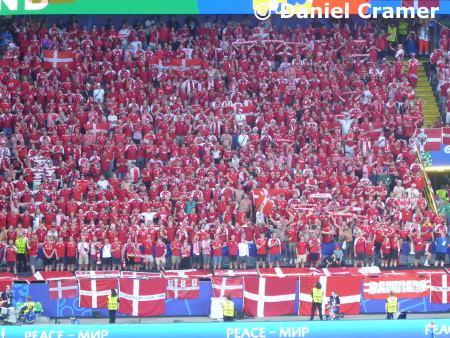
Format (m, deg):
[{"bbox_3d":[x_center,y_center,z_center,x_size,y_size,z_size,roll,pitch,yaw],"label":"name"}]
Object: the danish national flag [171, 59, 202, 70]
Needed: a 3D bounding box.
[{"bbox_3d":[-1.801,-4.875,201.167,1.430,0.850,0.080,0,8,-10],"label":"danish national flag"}]

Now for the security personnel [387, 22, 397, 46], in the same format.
[{"bbox_3d":[8.180,-6.271,205.513,0.550,1.800,0.350,0,8,-10],"label":"security personnel"}]

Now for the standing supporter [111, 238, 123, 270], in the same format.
[{"bbox_3d":[-4.899,3.957,189.094,0.550,1.800,0.350,0,8,-10],"label":"standing supporter"}]

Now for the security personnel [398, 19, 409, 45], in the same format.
[{"bbox_3d":[9.078,-6.739,213.000,0.520,1.770,0.360,0,8,-11],"label":"security personnel"}]

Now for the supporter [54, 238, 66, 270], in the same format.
[{"bbox_3d":[-7.365,3.882,187.550,0.540,1.700,0.380,-1,9,-11],"label":"supporter"}]

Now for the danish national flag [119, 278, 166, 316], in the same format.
[{"bbox_3d":[-3.678,5.707,186.290,2.120,1.620,0.060,-1,9,-11],"label":"danish national flag"}]

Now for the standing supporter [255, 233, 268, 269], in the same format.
[{"bbox_3d":[1.653,3.787,189.280,0.560,1.770,0.400,-1,9,-11],"label":"standing supporter"}]

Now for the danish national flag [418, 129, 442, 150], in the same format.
[{"bbox_3d":[10.422,-1.478,213.455,1.320,1.150,0.060,-1,10,-8],"label":"danish national flag"}]

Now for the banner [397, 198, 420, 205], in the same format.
[{"bbox_3d":[8.631,1.529,197.000,1.130,0.250,0.120,0,8,-11],"label":"banner"}]

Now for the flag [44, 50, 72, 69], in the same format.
[{"bbox_3d":[-8.499,-5.574,213.799,1.500,1.000,0.080,-1,10,-8],"label":"flag"}]

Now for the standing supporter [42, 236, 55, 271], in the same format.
[{"bbox_3d":[-7.932,3.932,188.533,0.550,1.800,0.350,0,8,-10],"label":"standing supporter"}]

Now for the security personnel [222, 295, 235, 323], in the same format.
[{"bbox_3d":[0.164,6.810,196.023,0.570,1.760,0.360,-1,10,-8],"label":"security personnel"}]

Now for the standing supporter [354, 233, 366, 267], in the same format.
[{"bbox_3d":[6.175,3.822,191.142,0.550,1.800,0.350,0,8,-10],"label":"standing supporter"}]

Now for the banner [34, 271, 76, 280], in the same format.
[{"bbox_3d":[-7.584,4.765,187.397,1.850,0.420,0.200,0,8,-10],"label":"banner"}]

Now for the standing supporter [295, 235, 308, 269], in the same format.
[{"bbox_3d":[3.444,3.853,189.637,0.520,1.710,0.380,-1,9,-11],"label":"standing supporter"}]

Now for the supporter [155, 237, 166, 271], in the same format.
[{"bbox_3d":[-2.957,3.993,192.000,0.540,1.720,0.360,2,8,5],"label":"supporter"}]

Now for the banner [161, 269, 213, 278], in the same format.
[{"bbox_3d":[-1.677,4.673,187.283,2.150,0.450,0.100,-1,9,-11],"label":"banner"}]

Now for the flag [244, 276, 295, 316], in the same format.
[{"bbox_3d":[2.013,5.782,189.500,2.440,1.800,0.100,0,8,-11],"label":"flag"}]

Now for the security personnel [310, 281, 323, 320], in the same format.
[{"bbox_3d":[4.129,5.970,189.000,0.560,1.750,0.360,0,8,-8],"label":"security personnel"}]

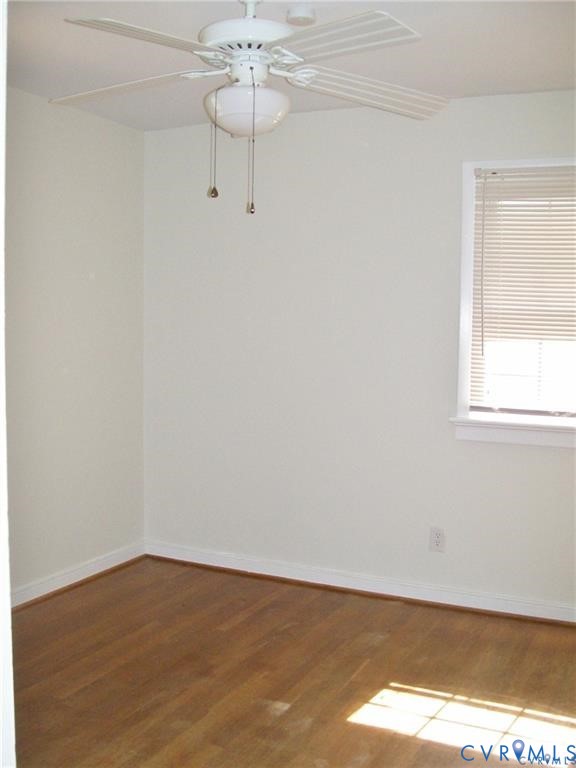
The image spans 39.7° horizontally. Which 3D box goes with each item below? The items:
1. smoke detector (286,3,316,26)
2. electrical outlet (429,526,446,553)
[{"bbox_3d":[0.046,-1.225,2.650,0.097,0.043,0.097,1,5,0],"label":"smoke detector"},{"bbox_3d":[0.745,0.777,3.972,0.071,0.117,0.009,3,5,24],"label":"electrical outlet"}]

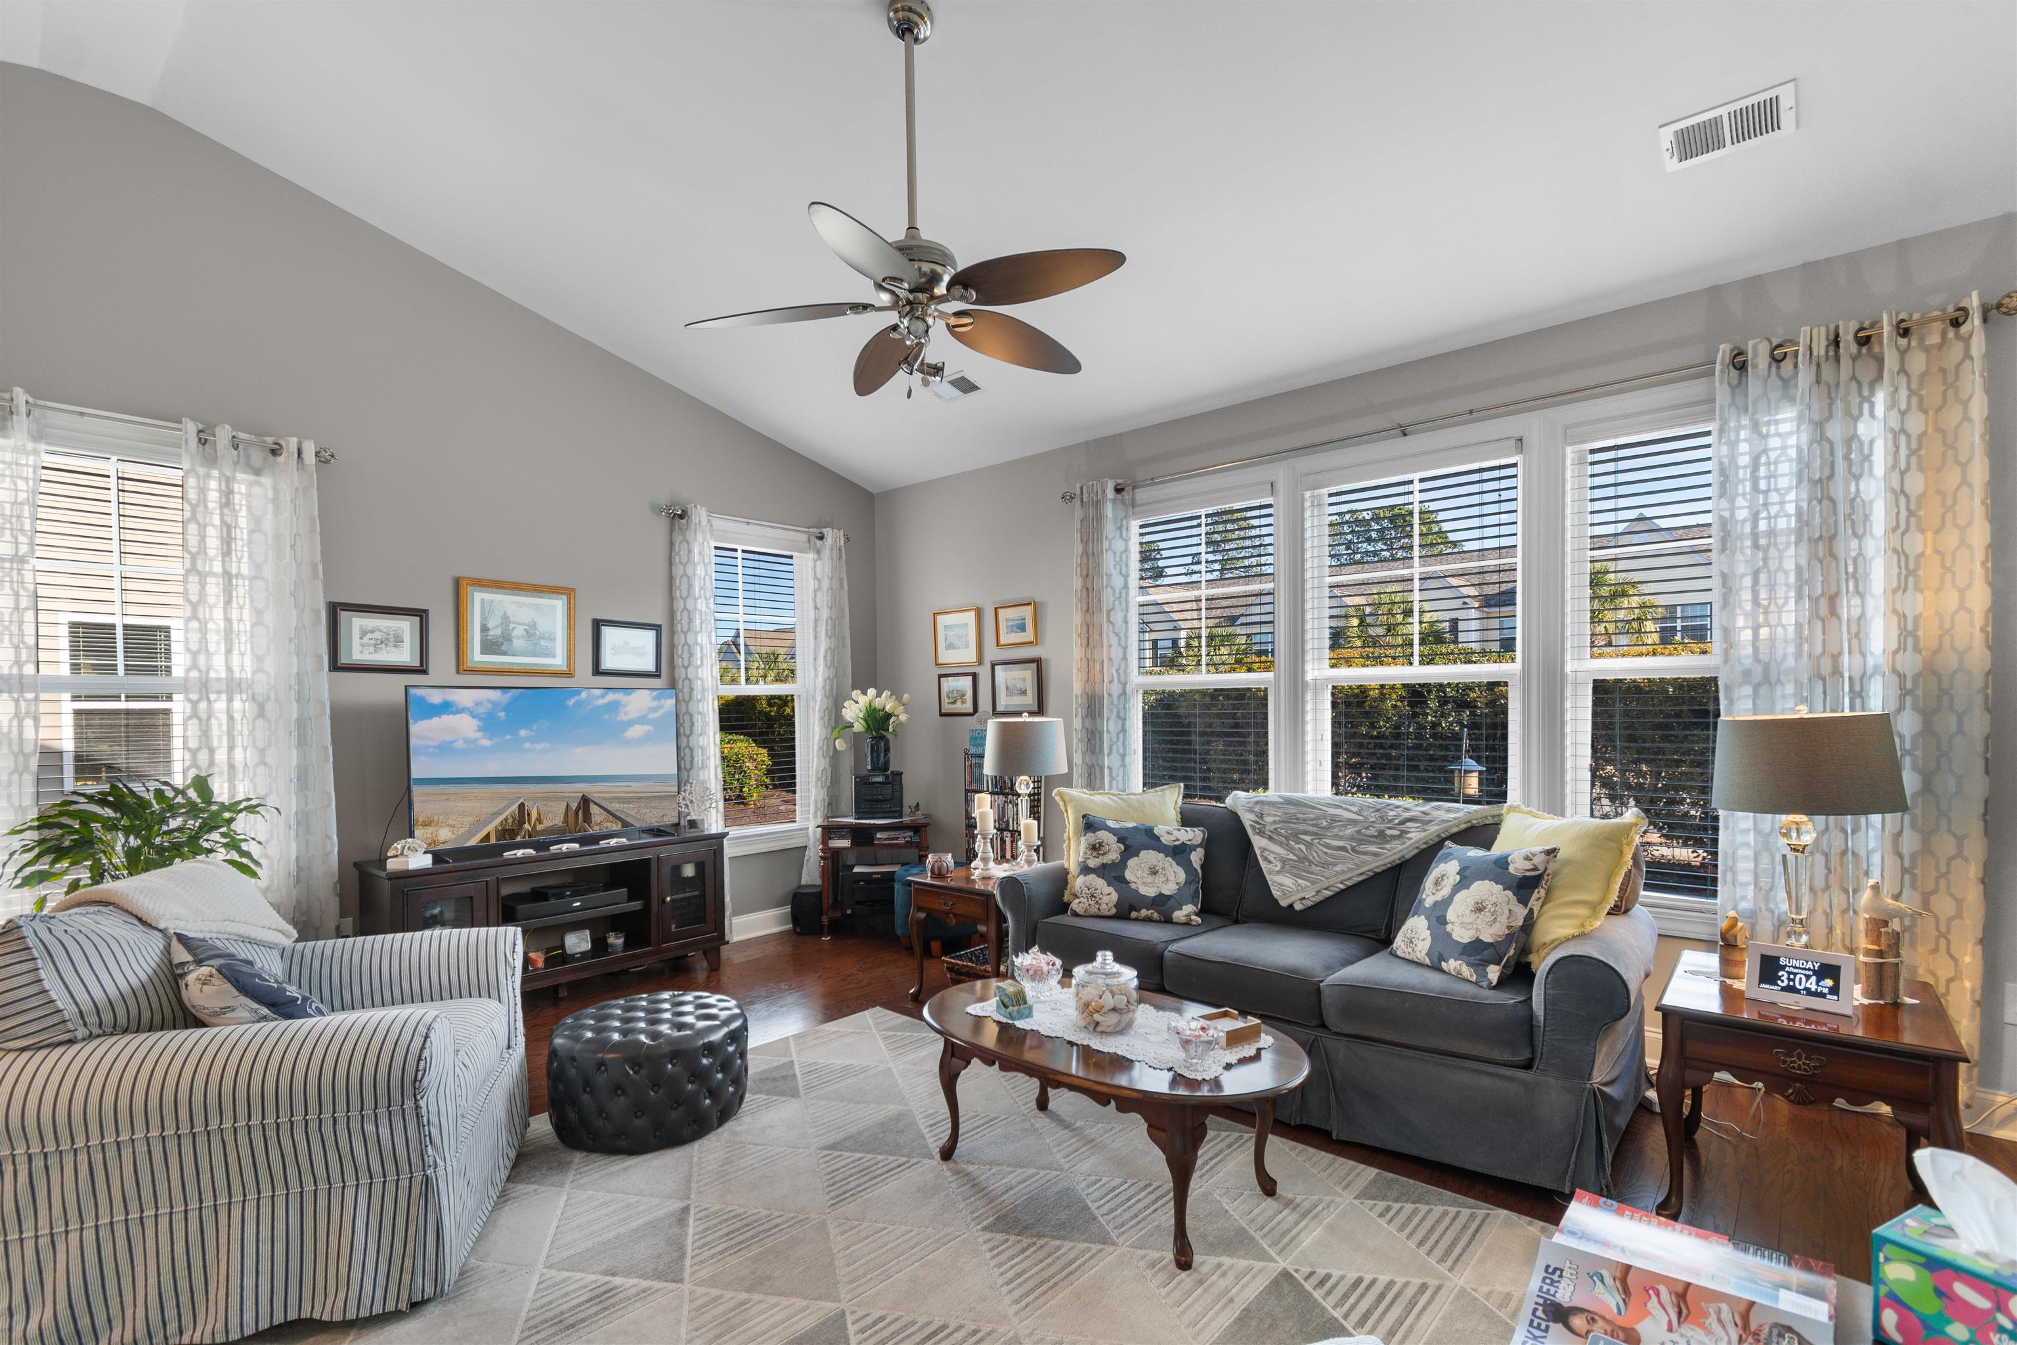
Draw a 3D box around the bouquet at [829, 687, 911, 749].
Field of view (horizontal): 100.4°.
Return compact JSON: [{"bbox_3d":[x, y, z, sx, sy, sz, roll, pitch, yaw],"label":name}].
[{"bbox_3d":[-0.885,0.287,5.362,0.480,0.370,0.420,0,-2,-5],"label":"bouquet"}]

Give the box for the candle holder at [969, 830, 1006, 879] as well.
[{"bbox_3d":[-0.111,0.864,4.058,0.130,0.218,0.130,-2,-3,38],"label":"candle holder"}]

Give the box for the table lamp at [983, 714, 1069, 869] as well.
[{"bbox_3d":[0.084,0.573,4.047,0.400,0.750,0.400,-1,-1,0],"label":"table lamp"}]

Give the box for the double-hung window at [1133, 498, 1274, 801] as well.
[{"bbox_3d":[0.975,0.030,4.434,0.861,1.771,0.120,-2,-3,38],"label":"double-hung window"}]

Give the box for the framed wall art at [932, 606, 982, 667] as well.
[{"bbox_3d":[-0.337,-0.227,5.475,0.406,0.374,0.030,-2,-3,41],"label":"framed wall art"}]

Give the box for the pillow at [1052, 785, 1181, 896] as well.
[{"bbox_3d":[0.514,0.799,3.836,0.550,0.520,0.180,-1,-19,24],"label":"pillow"}]

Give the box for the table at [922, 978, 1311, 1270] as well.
[{"bbox_3d":[0.285,1.270,2.501,1.190,0.437,0.728,-2,-3,35],"label":"table"}]

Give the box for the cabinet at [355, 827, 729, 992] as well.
[{"bbox_3d":[-2.121,1.179,4.004,0.430,0.700,1.456,-1,-1,43],"label":"cabinet"}]

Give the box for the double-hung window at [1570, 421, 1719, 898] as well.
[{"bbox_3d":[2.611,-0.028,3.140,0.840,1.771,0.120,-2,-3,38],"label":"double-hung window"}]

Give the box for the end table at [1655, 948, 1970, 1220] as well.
[{"bbox_3d":[2.106,1.133,2.237,0.540,0.555,0.690,-1,-1,40],"label":"end table"}]

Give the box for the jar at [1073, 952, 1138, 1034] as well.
[{"bbox_3d":[0.283,0.922,2.464,0.197,0.210,0.197,0,-2,0],"label":"jar"}]

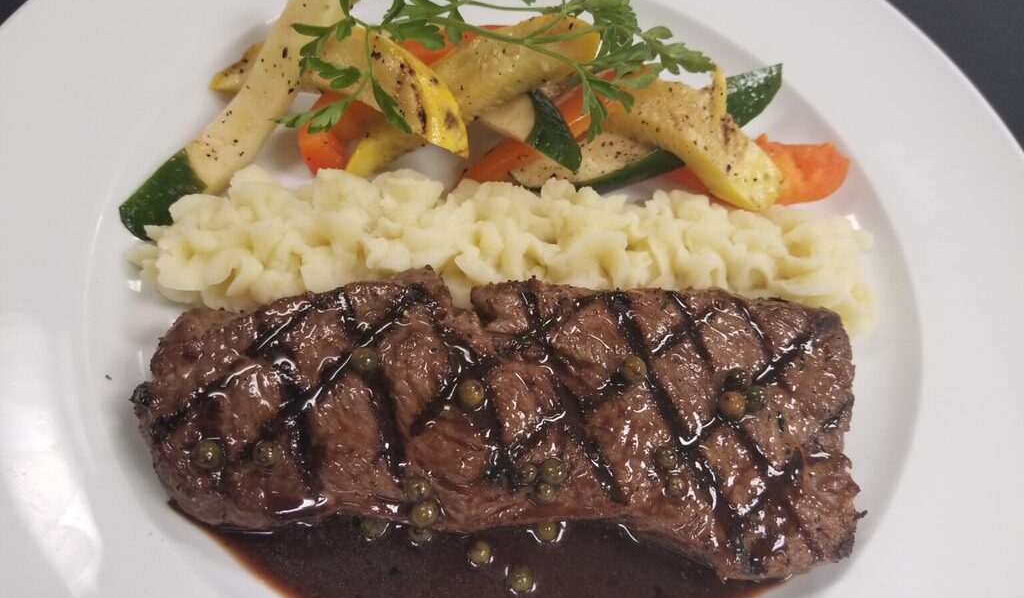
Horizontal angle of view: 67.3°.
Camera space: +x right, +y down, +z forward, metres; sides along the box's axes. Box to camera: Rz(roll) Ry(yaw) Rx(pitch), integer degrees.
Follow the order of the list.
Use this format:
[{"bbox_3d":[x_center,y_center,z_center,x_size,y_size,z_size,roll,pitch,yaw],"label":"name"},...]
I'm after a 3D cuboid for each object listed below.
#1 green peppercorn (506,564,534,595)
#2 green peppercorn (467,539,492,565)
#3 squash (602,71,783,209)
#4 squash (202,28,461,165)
[{"bbox_3d":[0.002,0.061,0.168,0.005,0.005,0.005,3,63,-6],"label":"green peppercorn"},{"bbox_3d":[-0.007,0.056,0.170,0.005,0.005,0.005,3,63,-6],"label":"green peppercorn"},{"bbox_3d":[0.050,-0.044,0.213,0.053,0.019,0.022,30,63,-5],"label":"squash"},{"bbox_3d":[-0.046,-0.054,0.207,0.074,0.020,0.024,17,62,11],"label":"squash"}]

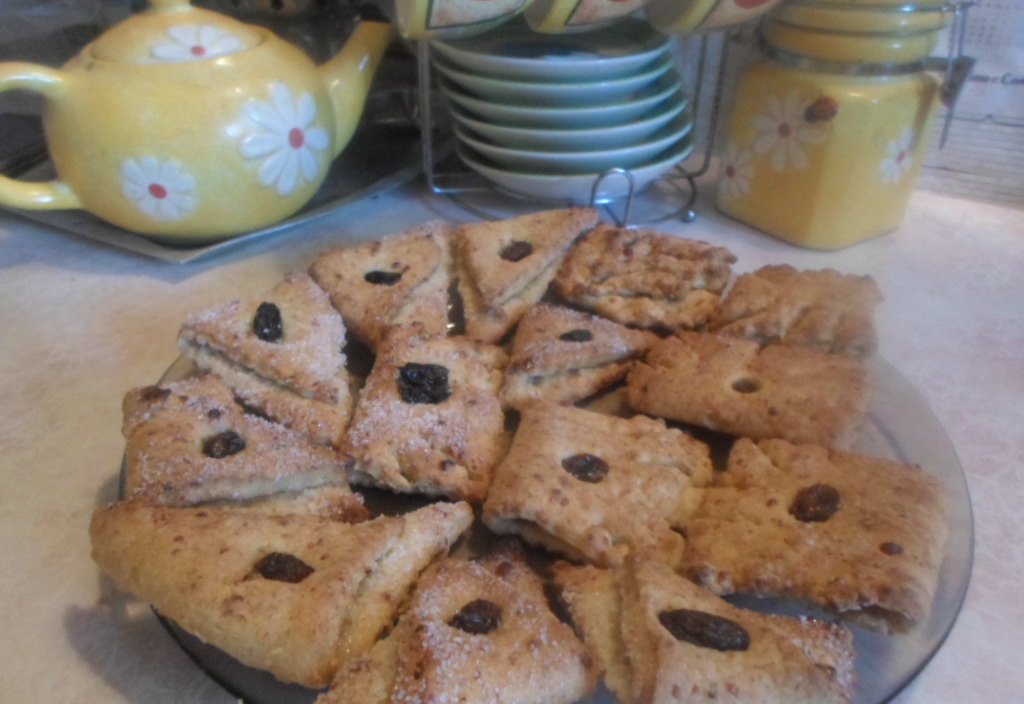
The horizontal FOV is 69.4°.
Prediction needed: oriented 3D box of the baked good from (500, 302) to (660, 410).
[{"bbox_3d":[0.026,0.005,0.272,0.053,0.020,0.050,11,35,15],"label":"baked good"}]

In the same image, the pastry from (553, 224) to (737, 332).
[{"bbox_3d":[0.059,-0.031,0.323,0.069,0.023,0.050,14,36,18],"label":"pastry"}]

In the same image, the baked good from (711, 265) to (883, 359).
[{"bbox_3d":[0.114,-0.015,0.300,0.068,0.022,0.047,5,34,6],"label":"baked good"}]

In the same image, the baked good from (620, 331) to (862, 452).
[{"bbox_3d":[0.080,0.015,0.254,0.077,0.021,0.043,9,35,12],"label":"baked good"}]

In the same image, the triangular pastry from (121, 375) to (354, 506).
[{"bbox_3d":[-0.082,0.031,0.227,0.072,0.023,0.055,8,34,10],"label":"triangular pastry"}]

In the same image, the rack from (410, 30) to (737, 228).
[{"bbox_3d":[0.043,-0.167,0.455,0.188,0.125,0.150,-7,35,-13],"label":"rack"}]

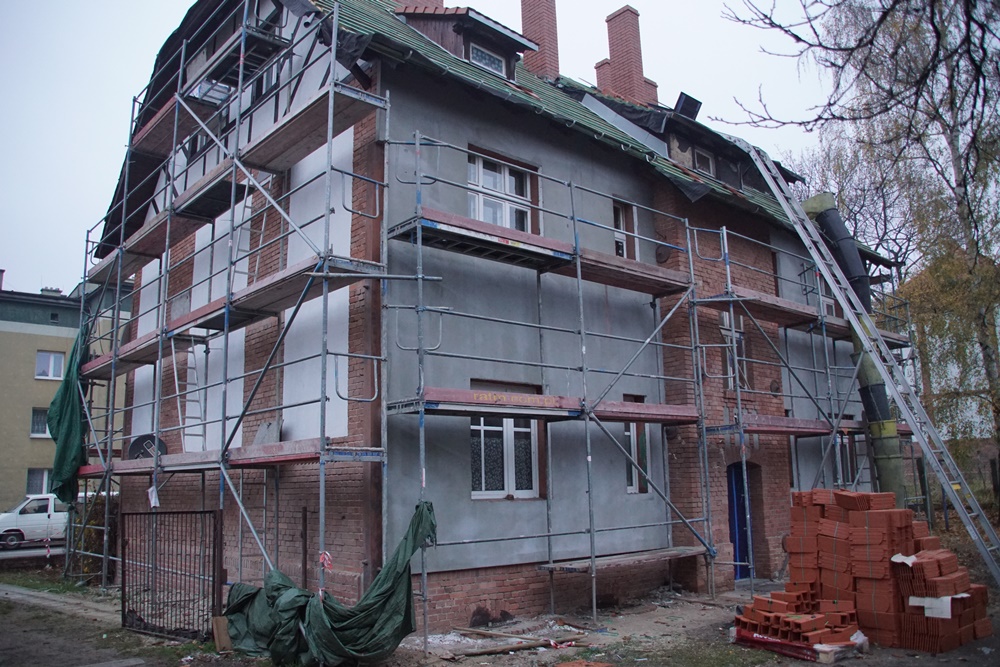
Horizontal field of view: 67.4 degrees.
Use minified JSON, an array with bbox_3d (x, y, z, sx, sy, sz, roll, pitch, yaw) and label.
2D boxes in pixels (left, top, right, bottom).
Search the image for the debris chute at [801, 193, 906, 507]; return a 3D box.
[{"bbox_3d":[6.660,0.530,13.850,0.950,6.200,0.750,-15,-9,33],"label":"debris chute"}]

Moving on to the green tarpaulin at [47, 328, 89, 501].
[{"bbox_3d":[-8.927,1.694,15.500,0.680,3.550,0.500,7,-14,-41],"label":"green tarpaulin"}]

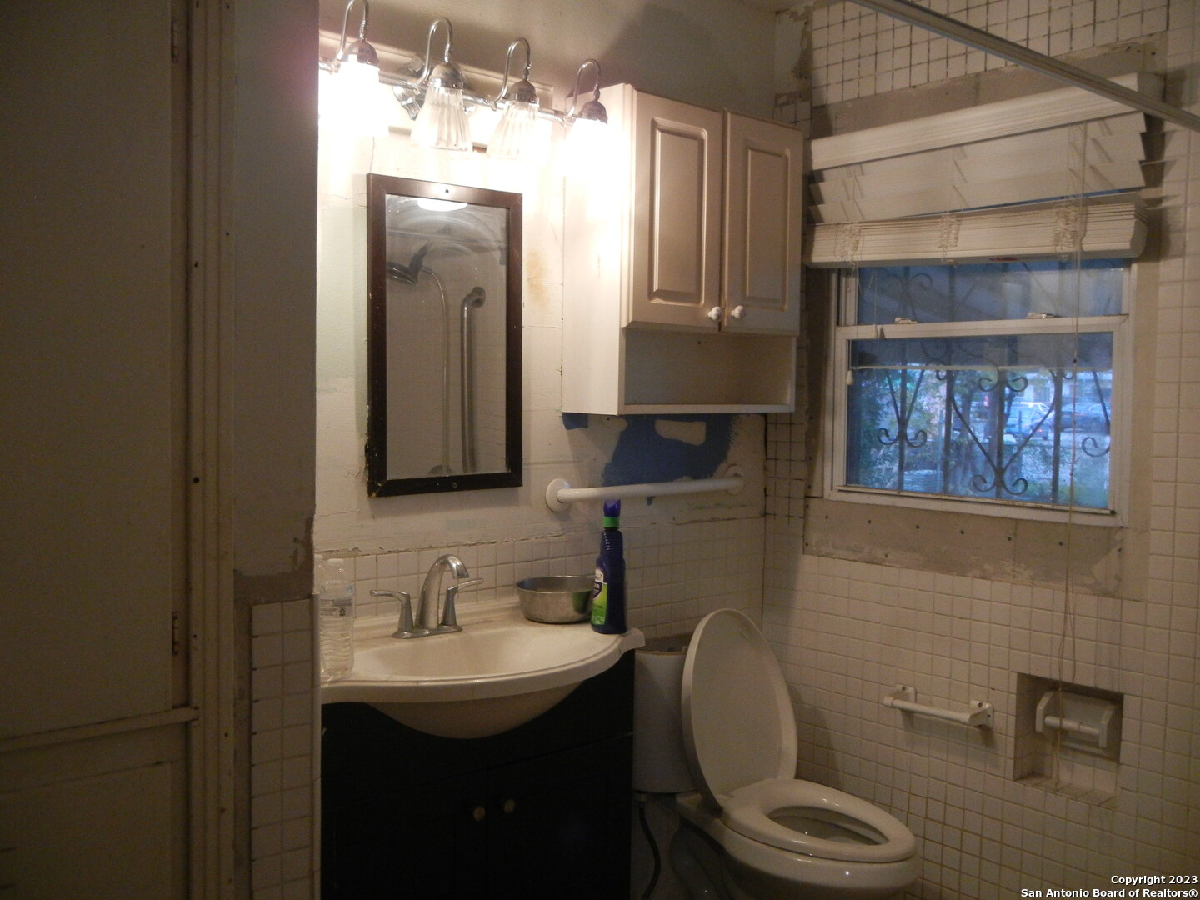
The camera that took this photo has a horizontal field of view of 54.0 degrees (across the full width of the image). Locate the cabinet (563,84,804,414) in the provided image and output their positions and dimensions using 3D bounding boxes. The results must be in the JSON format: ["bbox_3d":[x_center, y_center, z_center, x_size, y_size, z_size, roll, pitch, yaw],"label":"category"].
[{"bbox_3d":[0.212,-0.444,2.824,0.600,0.706,0.214,-2,4,-42],"label":"cabinet"}]

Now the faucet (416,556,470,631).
[{"bbox_3d":[-0.304,0.283,2.301,0.042,0.157,0.155,-2,4,-42],"label":"faucet"}]

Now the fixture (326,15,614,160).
[{"bbox_3d":[-0.261,-0.712,2.370,0.690,0.266,0.225,-2,4,-42],"label":"fixture"}]

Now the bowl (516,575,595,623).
[{"bbox_3d":[-0.081,0.319,2.494,0.174,0.072,0.174,1,3,0],"label":"bowl"}]

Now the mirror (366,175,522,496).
[{"bbox_3d":[-0.319,-0.234,2.487,0.378,0.642,0.027,-2,4,-42],"label":"mirror"}]

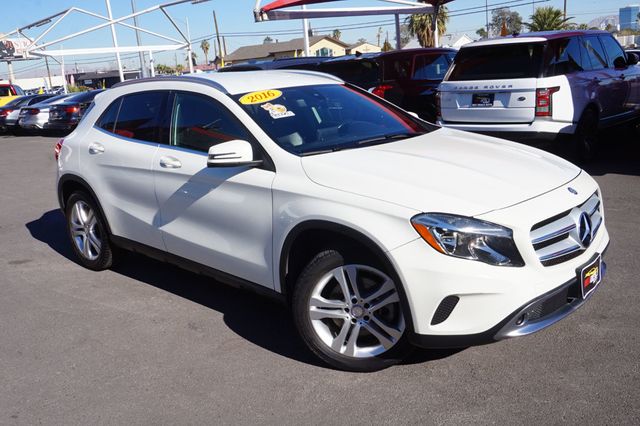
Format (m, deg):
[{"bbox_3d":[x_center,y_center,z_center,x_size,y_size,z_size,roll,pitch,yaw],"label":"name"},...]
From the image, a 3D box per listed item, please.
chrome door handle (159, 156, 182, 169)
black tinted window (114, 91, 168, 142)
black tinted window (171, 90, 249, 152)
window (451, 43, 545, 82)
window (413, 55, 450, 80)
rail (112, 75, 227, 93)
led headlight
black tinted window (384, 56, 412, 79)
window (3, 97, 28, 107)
[{"bbox_3d":[-0.936,-0.315,3.679,0.235,0.060,0.060,10,19,40],"label":"chrome door handle"},{"bbox_3d":[-1.242,-0.678,4.148,0.750,0.370,0.060,10,-6,41],"label":"black tinted window"},{"bbox_3d":[-0.678,-0.583,3.647,0.950,0.380,0.060,10,-6,41],"label":"black tinted window"},{"bbox_3d":[2.397,-2.077,8.086,1.280,0.500,0.080,10,-4,42],"label":"window"},{"bbox_3d":[1.860,-2.452,9.935,0.080,0.430,1.000,-17,1,44],"label":"window"},{"bbox_3d":[-1.081,-0.880,4.059,1.340,0.110,0.060,10,19,40],"label":"rail"},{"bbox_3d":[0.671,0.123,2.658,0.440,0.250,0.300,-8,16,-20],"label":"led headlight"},{"bbox_3d":[1.315,-2.369,9.661,0.070,0.380,0.800,-13,3,45],"label":"black tinted window"},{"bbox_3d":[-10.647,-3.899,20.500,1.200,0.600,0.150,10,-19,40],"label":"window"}]

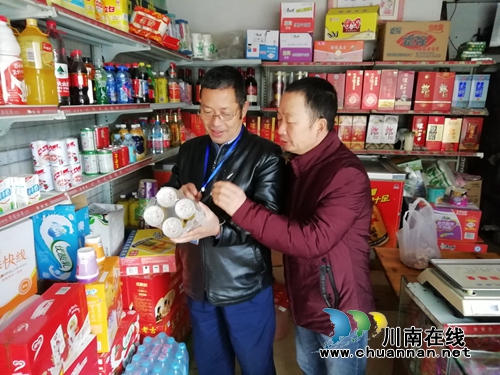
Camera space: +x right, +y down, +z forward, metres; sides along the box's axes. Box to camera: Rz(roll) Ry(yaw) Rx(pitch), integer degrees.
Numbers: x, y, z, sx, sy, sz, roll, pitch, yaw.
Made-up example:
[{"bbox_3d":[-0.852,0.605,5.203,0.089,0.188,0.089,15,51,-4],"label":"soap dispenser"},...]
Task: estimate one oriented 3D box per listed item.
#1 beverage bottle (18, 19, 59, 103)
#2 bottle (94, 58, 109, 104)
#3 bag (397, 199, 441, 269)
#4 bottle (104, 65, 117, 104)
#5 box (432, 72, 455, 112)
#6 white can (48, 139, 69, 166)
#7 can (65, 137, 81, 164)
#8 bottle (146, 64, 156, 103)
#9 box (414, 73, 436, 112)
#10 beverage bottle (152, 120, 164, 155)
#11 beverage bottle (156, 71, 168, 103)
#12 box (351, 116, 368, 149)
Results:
[{"bbox_3d":[-0.807,-0.475,1.432,0.110,0.314,0.110,6,14,21],"label":"beverage bottle"},{"bbox_3d":[-0.768,-0.546,1.940,0.064,0.220,0.064,3,13,10],"label":"bottle"},{"bbox_3d":[0.915,0.250,2.040,0.205,0.355,0.170,3,13,10],"label":"bag"},{"bbox_3d":[-0.742,-0.549,2.015,0.067,0.195,0.067,2,13,7],"label":"bottle"},{"bbox_3d":[1.530,-0.759,3.001,0.139,0.299,0.115,2,13,7],"label":"box"},{"bbox_3d":[-0.769,-0.140,1.512,0.064,0.104,0.064,1,13,0],"label":"white can"},{"bbox_3d":[-0.750,-0.156,1.585,0.064,0.104,0.064,1,13,0],"label":"can"},{"bbox_3d":[-0.649,-0.681,2.460,0.063,0.230,0.063,3,13,10],"label":"bottle"},{"bbox_3d":[1.313,-0.723,2.839,0.133,0.274,0.120,3,13,10],"label":"box"},{"bbox_3d":[-0.611,-0.333,2.500,0.067,0.212,0.067,3,13,10],"label":"beverage bottle"},{"bbox_3d":[-0.615,-0.701,2.642,0.071,0.217,0.071,2,13,7],"label":"beverage bottle"},{"bbox_3d":[0.905,-0.458,3.140,0.110,0.271,0.105,2,13,7],"label":"box"}]

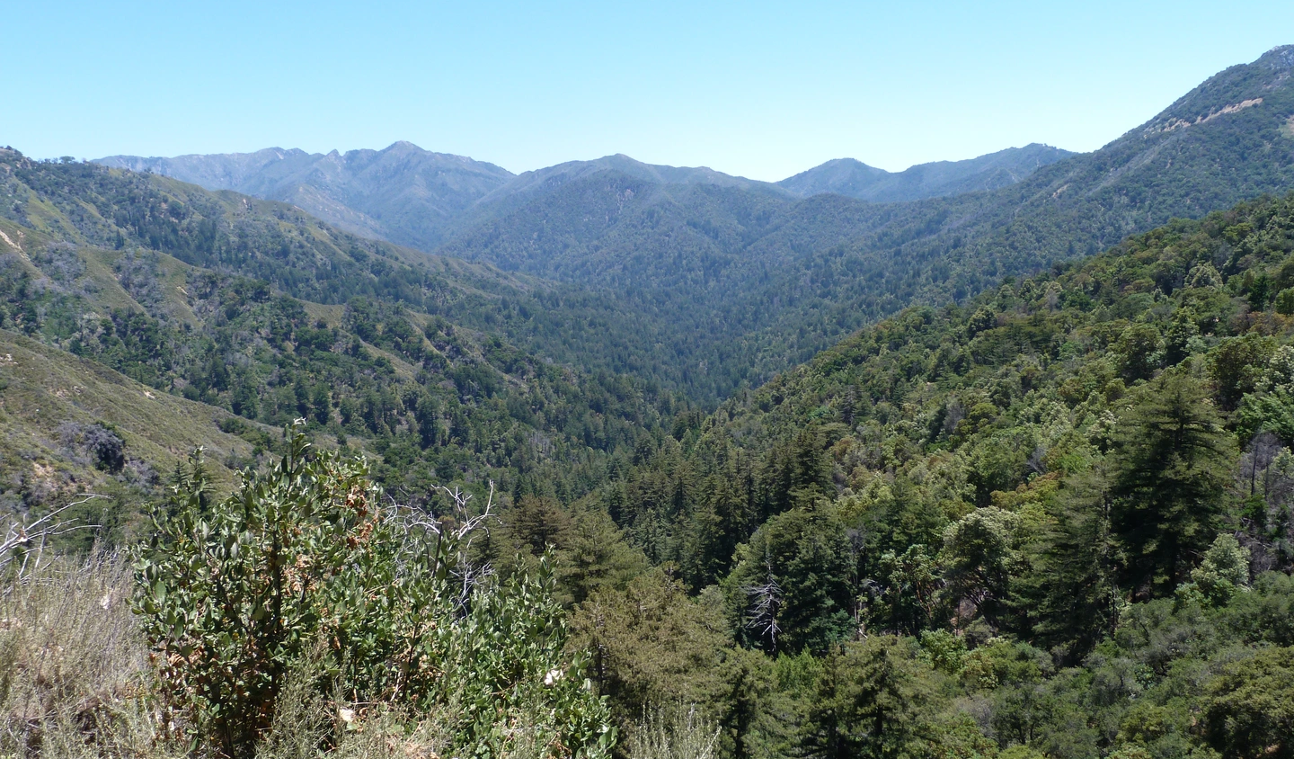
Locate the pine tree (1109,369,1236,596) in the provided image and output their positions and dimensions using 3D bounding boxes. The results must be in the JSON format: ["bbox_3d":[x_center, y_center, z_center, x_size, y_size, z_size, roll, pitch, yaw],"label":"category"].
[{"bbox_3d":[47.769,9.517,85.000,10.800,20.500,10.800,0,7,0],"label":"pine tree"}]

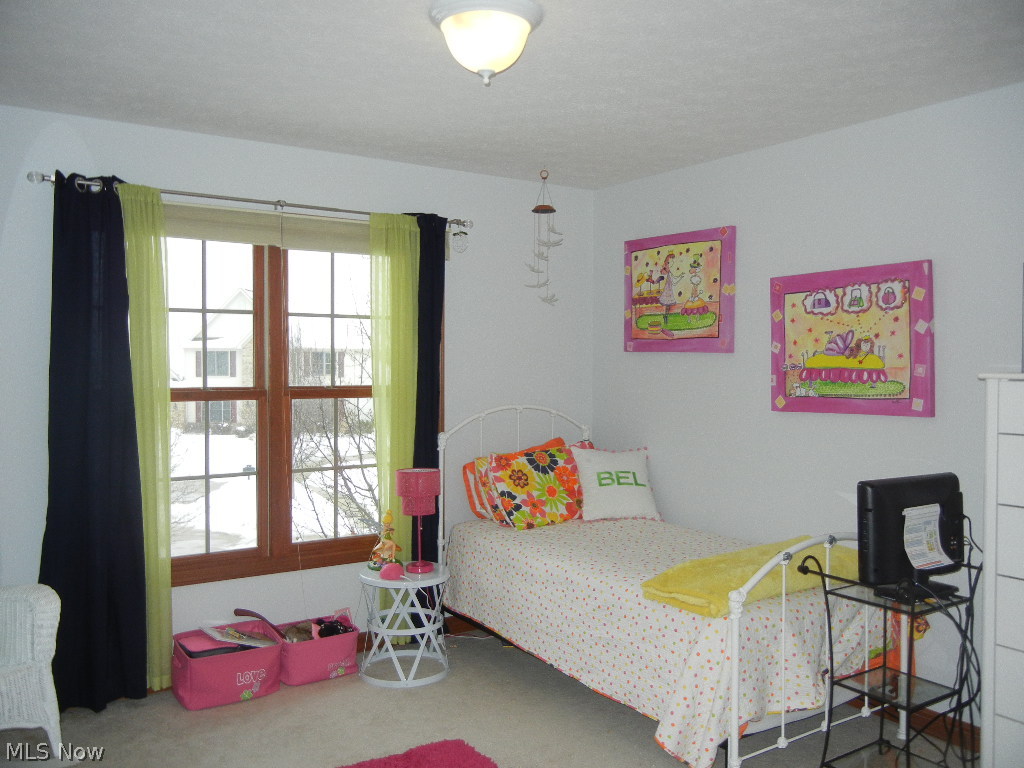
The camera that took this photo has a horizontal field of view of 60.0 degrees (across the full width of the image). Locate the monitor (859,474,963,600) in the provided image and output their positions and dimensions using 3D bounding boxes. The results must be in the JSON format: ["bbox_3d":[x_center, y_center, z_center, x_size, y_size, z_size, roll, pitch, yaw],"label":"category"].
[{"bbox_3d":[1.392,0.518,3.029,0.550,0.395,0.160,-1,2,-34],"label":"monitor"}]

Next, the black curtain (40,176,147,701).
[{"bbox_3d":[-1.713,0.249,3.606,0.425,2.179,0.160,-1,2,-34],"label":"black curtain"}]

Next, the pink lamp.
[{"bbox_3d":[-0.435,0.647,4.210,0.208,0.473,0.208,0,2,0],"label":"pink lamp"}]

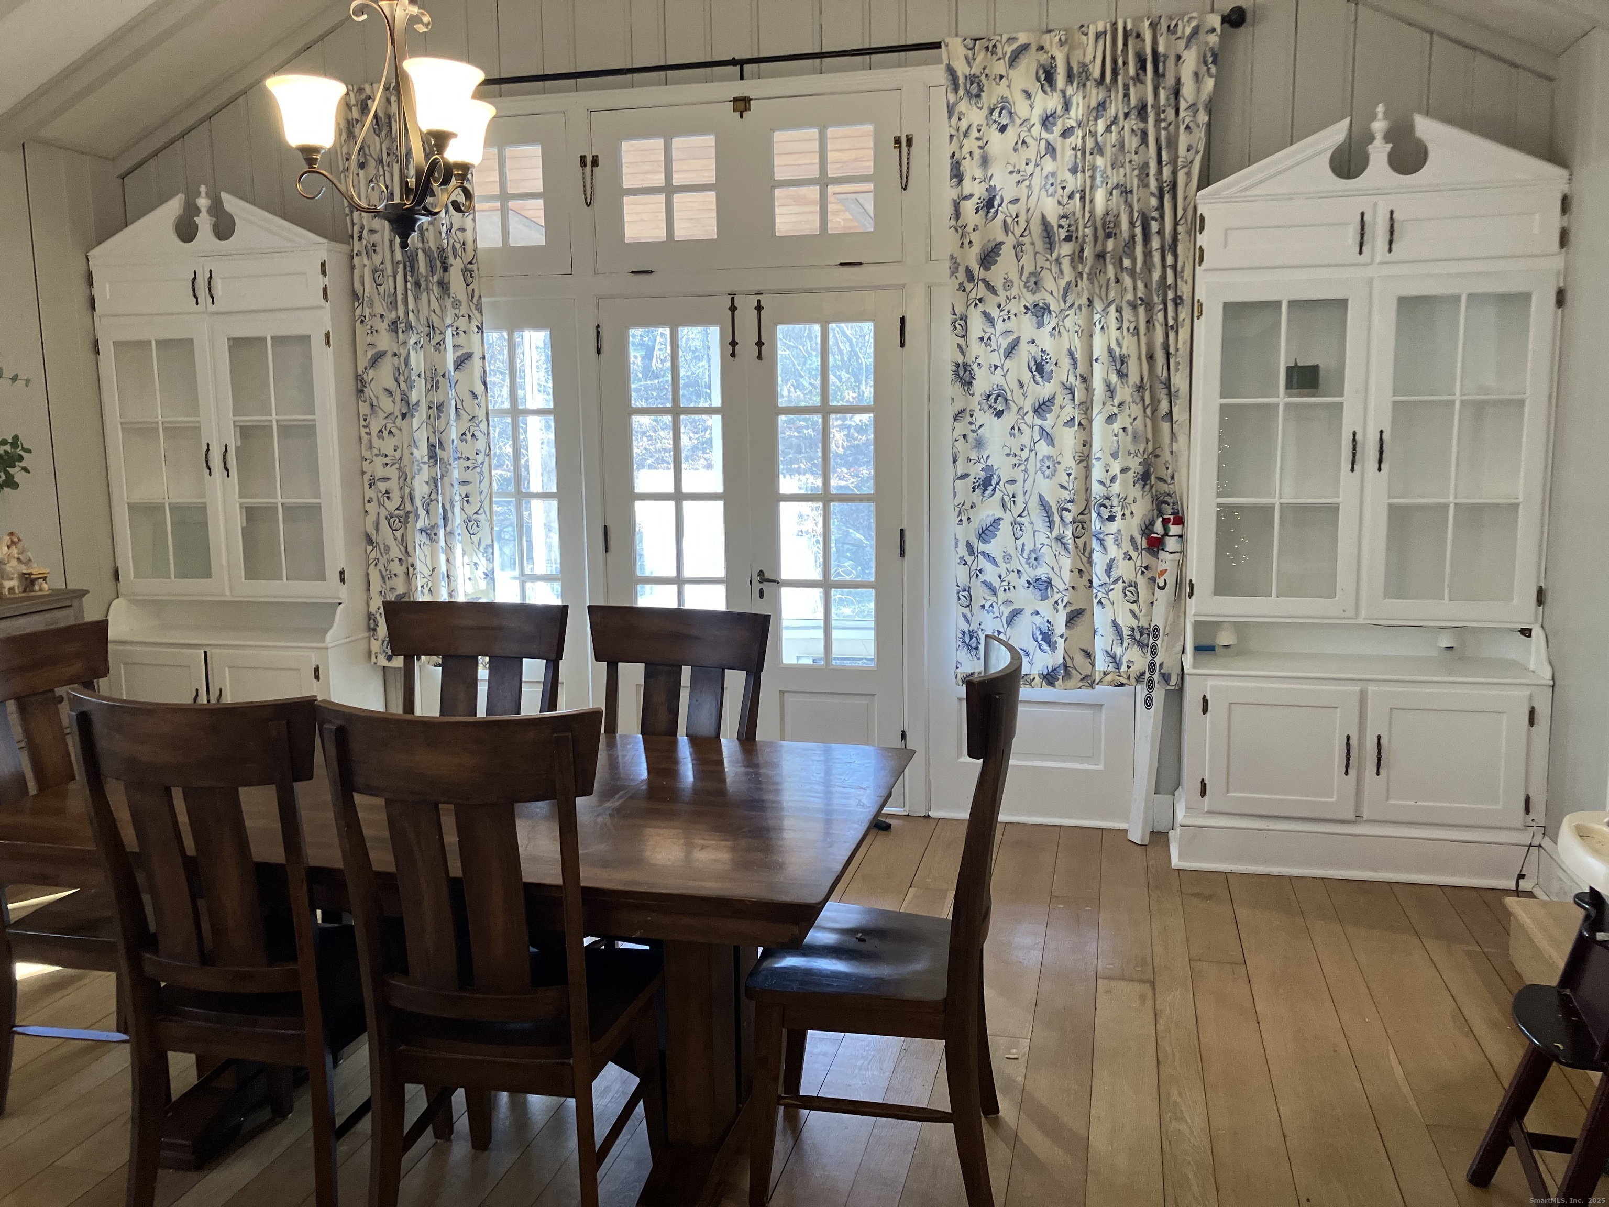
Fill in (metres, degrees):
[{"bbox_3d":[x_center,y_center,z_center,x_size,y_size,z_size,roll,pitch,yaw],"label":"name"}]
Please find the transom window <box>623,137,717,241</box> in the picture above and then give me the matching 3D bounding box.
[{"bbox_3d":[-0.524,-1.606,5.054,0.386,0.398,0.035,1,9,14],"label":"transom window"}]

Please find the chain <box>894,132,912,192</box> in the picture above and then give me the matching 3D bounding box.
[{"bbox_3d":[0.366,-1.629,4.807,0.073,0.206,0.025,1,9,14],"label":"chain"}]

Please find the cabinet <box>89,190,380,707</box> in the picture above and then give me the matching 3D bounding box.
[{"bbox_3d":[-2.375,-0.434,5.459,1.130,2.520,0.410,1,9,14],"label":"cabinet"}]

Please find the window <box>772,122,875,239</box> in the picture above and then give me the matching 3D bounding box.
[{"bbox_3d":[0.072,-1.592,4.910,0.394,0.402,0.035,1,9,14],"label":"window"}]

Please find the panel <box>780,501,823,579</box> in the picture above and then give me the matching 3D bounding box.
[{"bbox_3d":[-0.011,-0.248,5.134,0.166,0.306,0.015,1,9,14],"label":"panel"}]

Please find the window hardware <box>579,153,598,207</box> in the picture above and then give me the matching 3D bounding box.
[{"bbox_3d":[-0.844,-1.655,5.100,0.076,0.199,0.025,1,9,14],"label":"window hardware"}]

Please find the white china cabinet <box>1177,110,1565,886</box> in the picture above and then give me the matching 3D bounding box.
[{"bbox_3d":[1.891,-0.345,4.427,1.150,2.530,0.410,1,9,14],"label":"white china cabinet"}]

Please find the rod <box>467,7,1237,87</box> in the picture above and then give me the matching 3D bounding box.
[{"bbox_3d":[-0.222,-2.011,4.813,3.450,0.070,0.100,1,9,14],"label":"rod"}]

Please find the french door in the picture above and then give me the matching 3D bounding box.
[{"bbox_3d":[-0.204,-0.203,5.194,1.226,2.024,0.050,1,9,14],"label":"french door"}]

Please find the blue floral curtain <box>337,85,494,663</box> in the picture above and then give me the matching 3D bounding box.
[{"bbox_3d":[-1.557,-0.898,5.307,0.650,2.350,0.110,1,9,14],"label":"blue floral curtain"}]

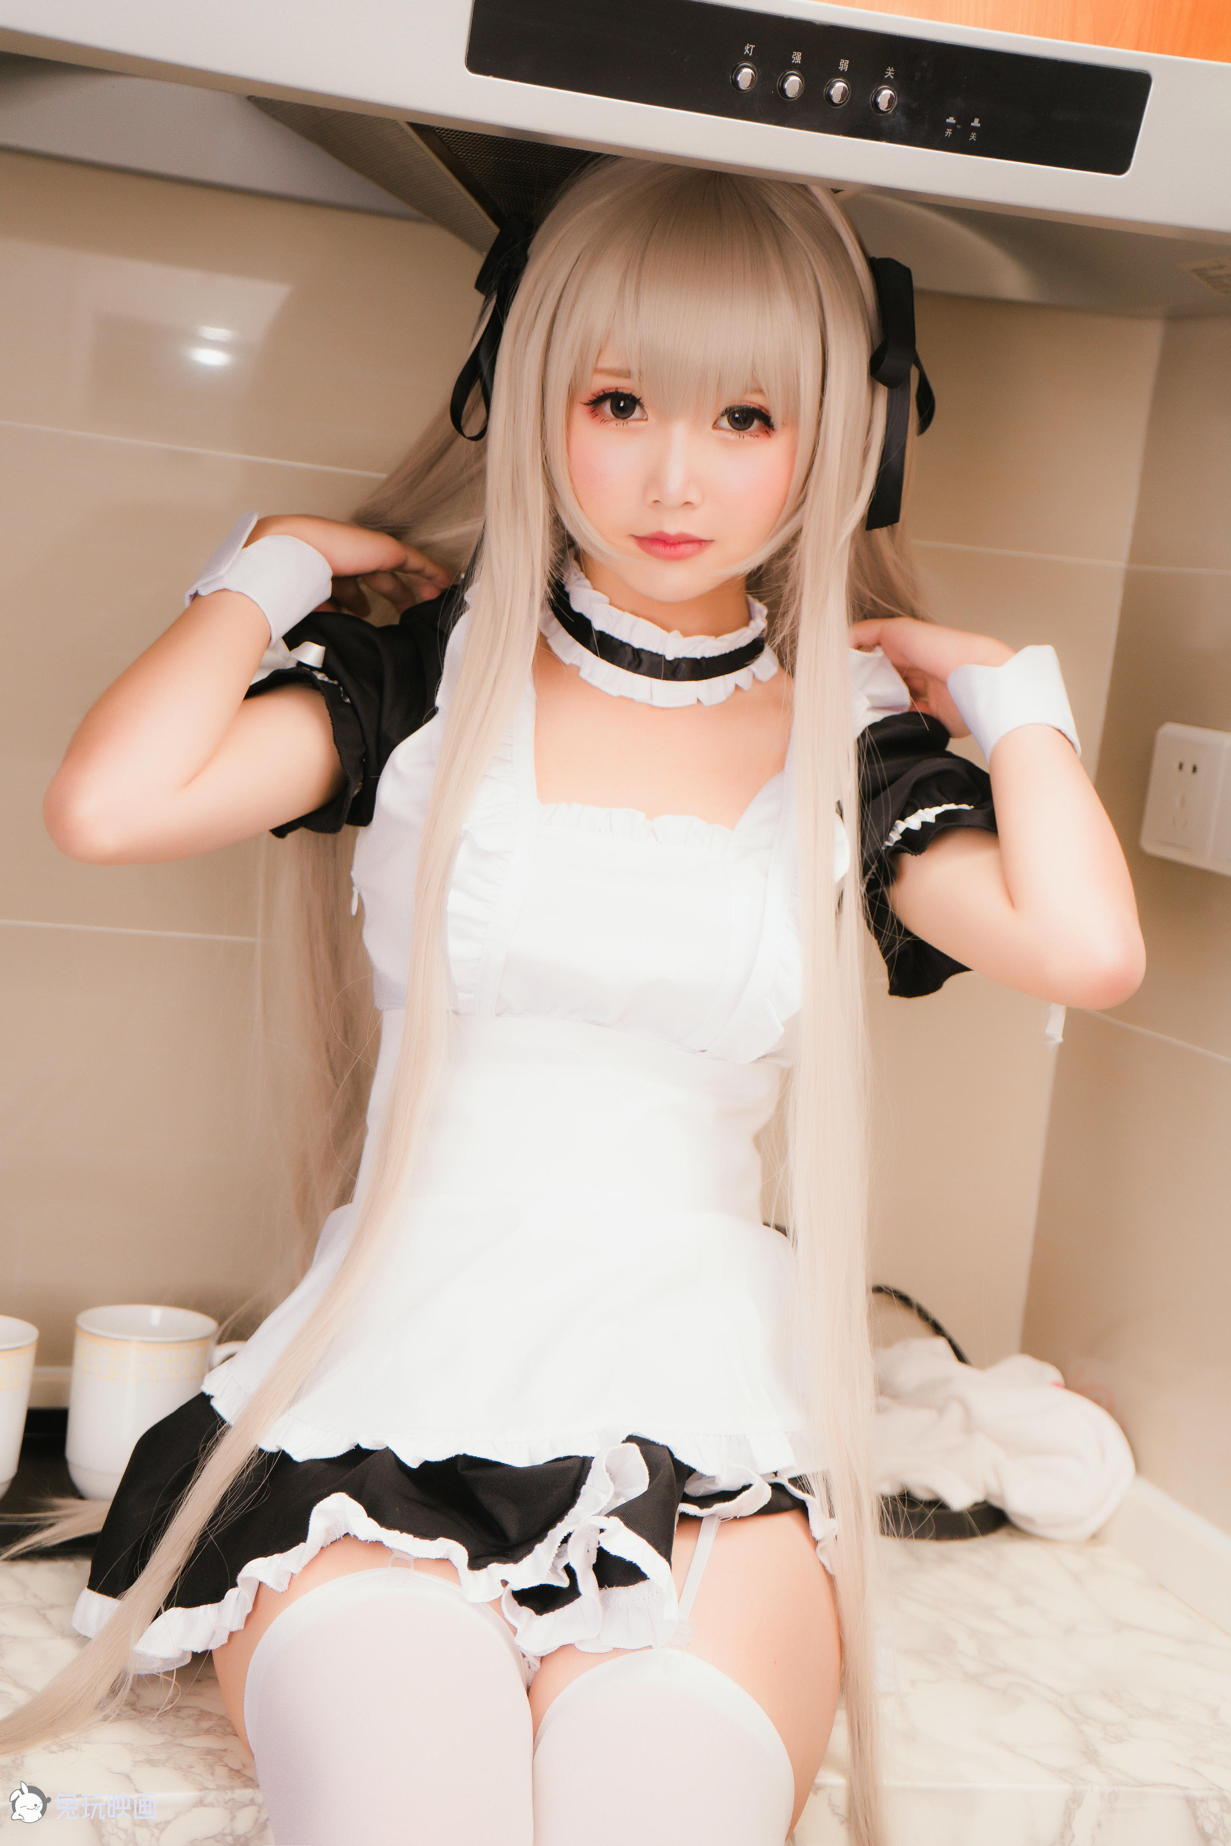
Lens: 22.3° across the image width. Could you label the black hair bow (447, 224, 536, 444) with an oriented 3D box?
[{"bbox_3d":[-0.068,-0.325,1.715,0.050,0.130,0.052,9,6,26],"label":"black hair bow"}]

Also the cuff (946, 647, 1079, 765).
[{"bbox_3d":[0.212,-0.116,1.655,0.064,0.060,0.056,-6,46,-13],"label":"cuff"}]

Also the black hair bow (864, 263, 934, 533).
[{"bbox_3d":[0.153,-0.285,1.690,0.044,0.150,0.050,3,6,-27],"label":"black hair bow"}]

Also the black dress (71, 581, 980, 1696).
[{"bbox_3d":[-0.034,0.111,1.680,0.440,0.565,0.350,6,6,-4],"label":"black dress"}]

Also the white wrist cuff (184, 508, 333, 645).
[{"bbox_3d":[-0.186,-0.181,1.640,0.066,0.060,0.057,16,42,27],"label":"white wrist cuff"}]

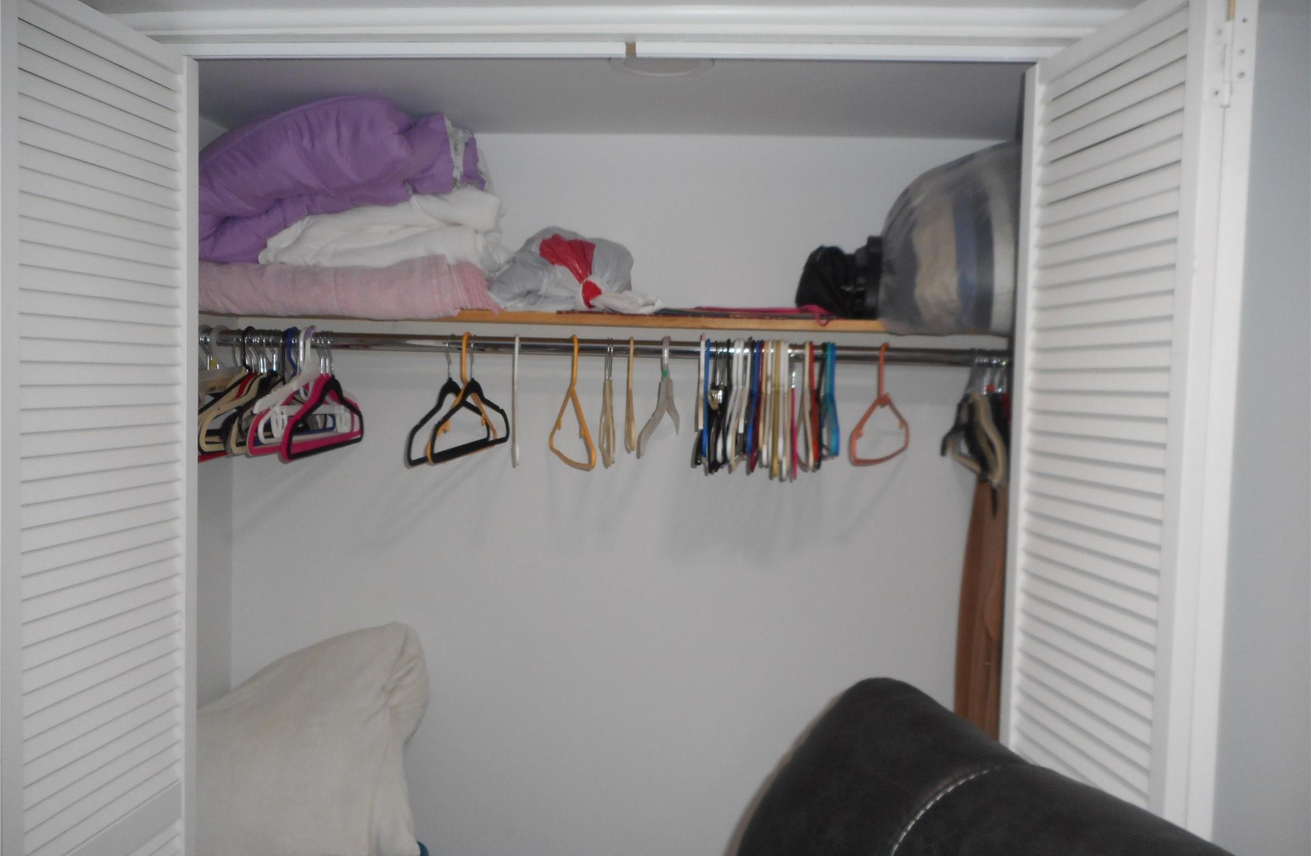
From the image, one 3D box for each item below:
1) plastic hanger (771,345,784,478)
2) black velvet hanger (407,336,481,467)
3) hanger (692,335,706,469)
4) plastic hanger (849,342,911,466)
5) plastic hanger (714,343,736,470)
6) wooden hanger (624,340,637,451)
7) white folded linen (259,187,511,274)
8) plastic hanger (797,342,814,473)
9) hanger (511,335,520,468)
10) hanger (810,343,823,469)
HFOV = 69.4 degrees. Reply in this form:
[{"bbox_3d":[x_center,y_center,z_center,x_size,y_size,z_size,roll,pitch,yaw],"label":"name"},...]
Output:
[{"bbox_3d":[0.236,-0.045,1.859,0.013,0.249,0.420,2,3,6],"label":"plastic hanger"},{"bbox_3d":[-0.409,-0.069,1.898,0.012,0.232,0.440,2,3,7],"label":"black velvet hanger"},{"bbox_3d":[0.090,-0.063,1.867,0.012,0.240,0.430,2,3,4],"label":"hanger"},{"bbox_3d":[0.410,-0.047,1.708,0.012,0.214,0.410,3,3,25],"label":"plastic hanger"},{"bbox_3d":[0.127,-0.047,1.726,0.012,0.224,0.420,2,3,7],"label":"plastic hanger"},{"bbox_3d":[-0.044,-0.067,1.737,0.012,0.199,0.400,1,3,-3],"label":"wooden hanger"},{"bbox_3d":[-0.554,-0.407,2.010,0.530,0.155,0.320,2,3,3],"label":"white folded linen"},{"bbox_3d":[0.271,-0.045,1.717,0.012,0.224,0.410,2,3,6],"label":"plastic hanger"},{"bbox_3d":[-0.279,-0.063,1.890,0.010,0.243,0.410,1,3,-8],"label":"hanger"},{"bbox_3d":[0.301,-0.056,1.855,0.013,0.224,0.420,2,3,4],"label":"hanger"}]

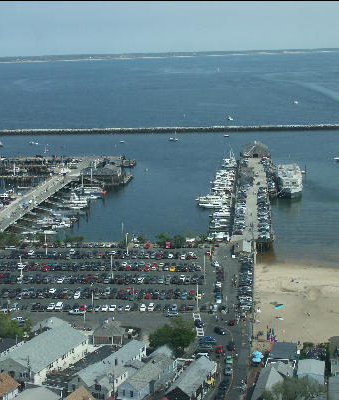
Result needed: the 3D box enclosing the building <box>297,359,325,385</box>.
[{"bbox_3d":[39.276,47.639,216.898,7.200,4.400,10.300,1,11,11],"label":"building"}]

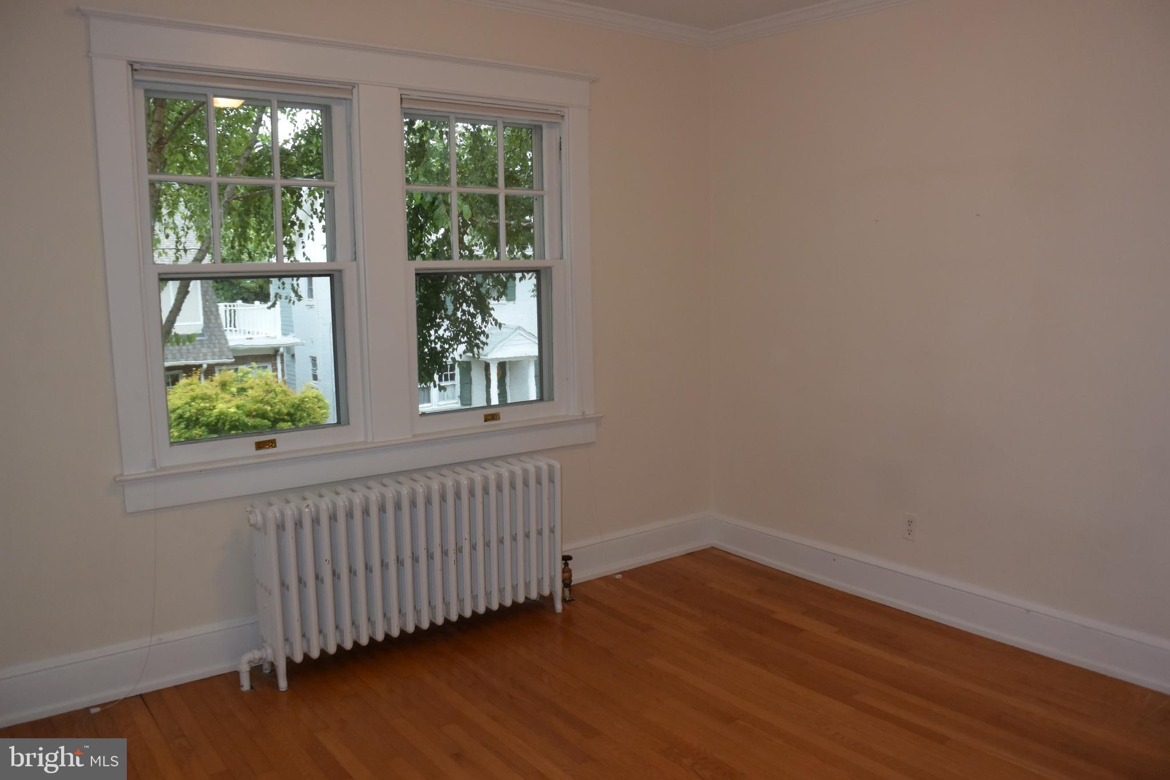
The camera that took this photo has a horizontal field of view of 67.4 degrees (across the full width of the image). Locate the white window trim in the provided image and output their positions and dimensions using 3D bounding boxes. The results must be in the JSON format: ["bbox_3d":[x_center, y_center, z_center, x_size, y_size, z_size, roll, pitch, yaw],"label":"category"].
[{"bbox_3d":[-0.807,-0.496,3.589,2.080,1.685,0.115,-6,9,-35],"label":"white window trim"}]

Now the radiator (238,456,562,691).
[{"bbox_3d":[-0.696,0.696,3.549,1.340,0.675,0.220,-6,9,-35],"label":"radiator"}]

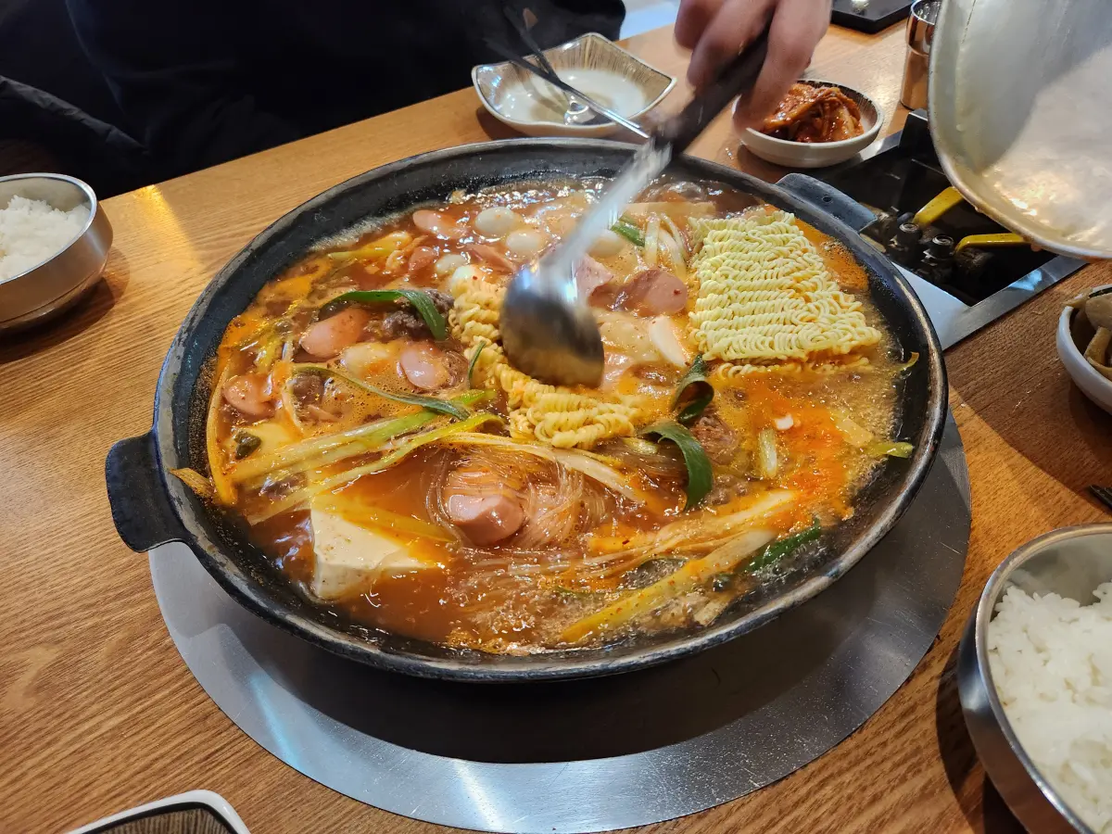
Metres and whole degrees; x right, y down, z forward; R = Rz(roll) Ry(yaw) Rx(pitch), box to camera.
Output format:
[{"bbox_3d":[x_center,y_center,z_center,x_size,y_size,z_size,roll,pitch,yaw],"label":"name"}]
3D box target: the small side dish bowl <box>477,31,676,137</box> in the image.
[{"bbox_3d":[0.013,-0.238,0.553,0.109,0.035,0.109,-28,53,-21],"label":"small side dish bowl"}]

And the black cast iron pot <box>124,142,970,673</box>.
[{"bbox_3d":[-0.002,-0.025,0.349,0.374,0.057,0.333,-26,52,-20],"label":"black cast iron pot"}]

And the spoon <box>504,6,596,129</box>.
[{"bbox_3d":[-0.007,-0.284,0.583,0.041,0.022,0.184,-16,58,-12],"label":"spoon"}]

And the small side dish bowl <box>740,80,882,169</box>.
[{"bbox_3d":[0.173,-0.202,0.517,0.098,0.030,0.098,-1,48,1],"label":"small side dish bowl"}]

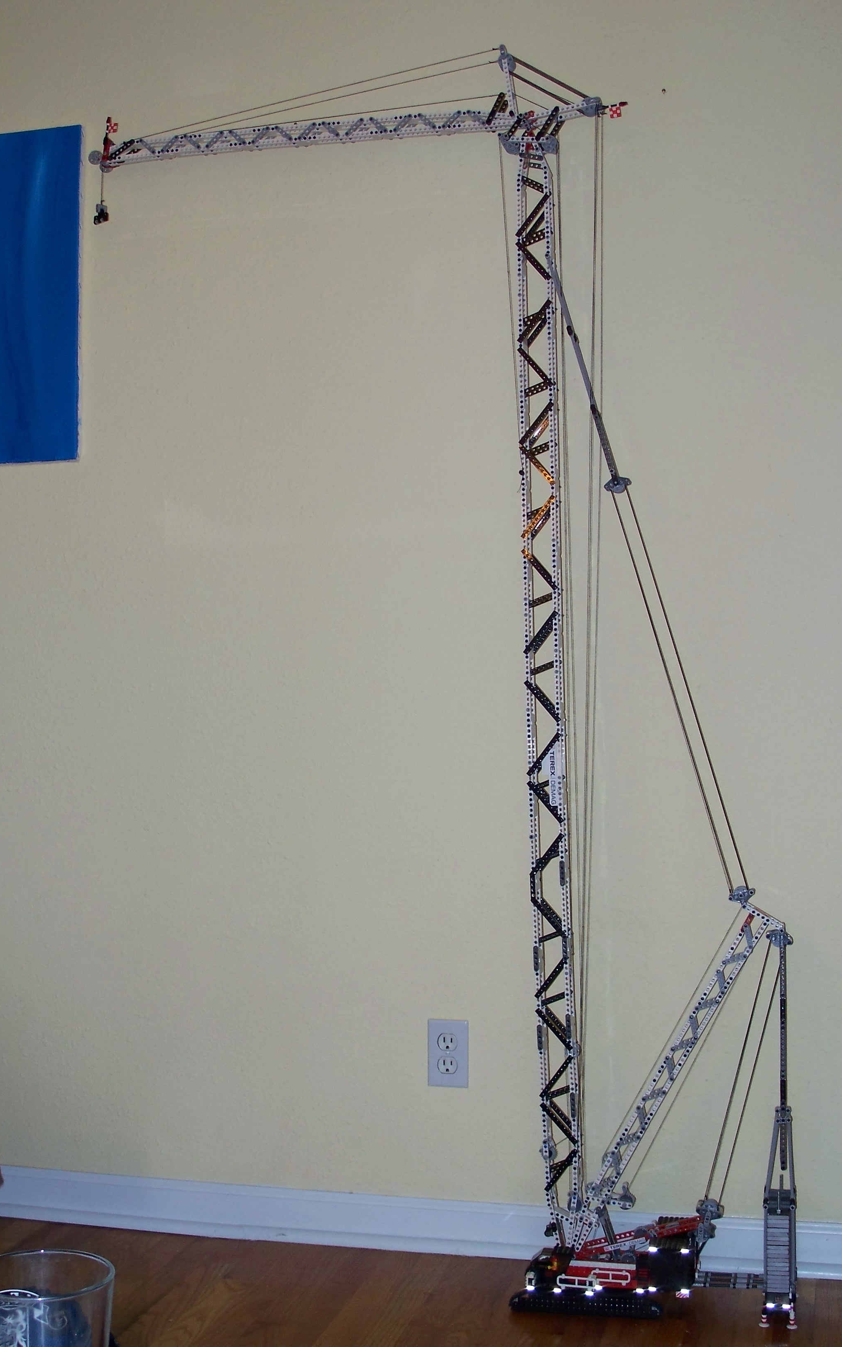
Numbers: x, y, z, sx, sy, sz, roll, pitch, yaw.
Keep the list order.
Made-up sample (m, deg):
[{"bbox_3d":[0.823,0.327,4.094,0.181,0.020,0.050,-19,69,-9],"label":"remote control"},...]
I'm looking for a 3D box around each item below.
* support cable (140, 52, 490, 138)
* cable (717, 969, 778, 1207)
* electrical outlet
[{"bbox_3d":[-0.168,-0.919,2.662,0.606,0.003,0.003,-9,-4,13],"label":"support cable"},{"bbox_3d":[0.486,0.594,2.462,0.004,0.394,0.004,14,1,14],"label":"cable"},{"bbox_3d":[0.046,0.641,2.820,0.070,0.114,0.007,-1,-2,14],"label":"electrical outlet"}]

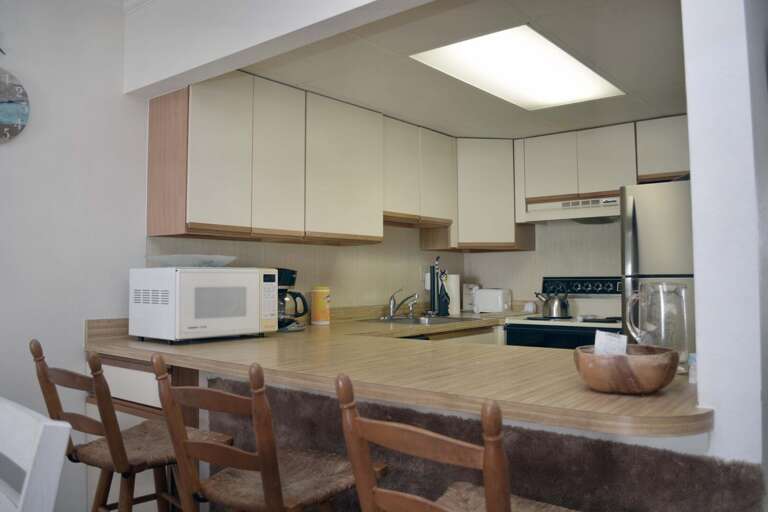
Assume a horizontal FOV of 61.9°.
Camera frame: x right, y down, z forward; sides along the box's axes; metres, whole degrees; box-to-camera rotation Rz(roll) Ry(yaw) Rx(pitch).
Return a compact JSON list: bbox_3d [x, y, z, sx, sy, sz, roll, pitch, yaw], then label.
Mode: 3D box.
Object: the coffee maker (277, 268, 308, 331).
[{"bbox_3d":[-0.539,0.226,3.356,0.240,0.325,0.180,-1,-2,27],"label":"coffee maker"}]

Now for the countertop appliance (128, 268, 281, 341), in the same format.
[{"bbox_3d":[-0.762,0.206,2.741,0.355,0.290,0.506,-2,-3,40],"label":"countertop appliance"}]

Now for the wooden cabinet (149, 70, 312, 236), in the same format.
[{"bbox_3d":[-0.732,-0.461,3.079,0.312,0.762,0.689,-2,-3,40],"label":"wooden cabinet"}]

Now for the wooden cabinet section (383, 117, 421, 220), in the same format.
[{"bbox_3d":[-0.004,-0.510,3.956,0.312,0.599,0.367,-2,-3,40],"label":"wooden cabinet section"}]

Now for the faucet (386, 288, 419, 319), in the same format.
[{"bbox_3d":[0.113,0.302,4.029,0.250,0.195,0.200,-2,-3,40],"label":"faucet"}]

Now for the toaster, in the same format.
[{"bbox_3d":[0.804,0.339,4.728,0.250,0.180,0.150,-1,-2,39],"label":"toaster"}]

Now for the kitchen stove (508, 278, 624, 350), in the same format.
[{"bbox_3d":[1.263,0.733,4.094,0.760,1.190,0.660,-1,-2,39],"label":"kitchen stove"}]

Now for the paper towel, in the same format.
[{"bbox_3d":[0.490,0.280,4.501,0.105,0.286,0.105,0,-2,0],"label":"paper towel"}]

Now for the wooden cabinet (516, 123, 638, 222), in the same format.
[{"bbox_3d":[1.331,-0.530,4.322,0.800,0.577,0.316,-1,-2,39],"label":"wooden cabinet"}]

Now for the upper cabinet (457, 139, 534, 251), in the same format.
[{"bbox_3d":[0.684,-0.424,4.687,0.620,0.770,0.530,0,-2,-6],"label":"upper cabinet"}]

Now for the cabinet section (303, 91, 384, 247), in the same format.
[{"bbox_3d":[-0.324,-0.455,3.640,0.310,0.770,0.633,-1,-2,39],"label":"cabinet section"}]

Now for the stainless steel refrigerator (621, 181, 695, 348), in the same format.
[{"bbox_3d":[1.813,0.454,3.518,0.750,1.672,0.730,-2,-3,40],"label":"stainless steel refrigerator"}]

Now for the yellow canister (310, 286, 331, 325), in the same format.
[{"bbox_3d":[-0.354,0.282,3.616,0.100,0.205,0.100,-2,-3,40],"label":"yellow canister"}]

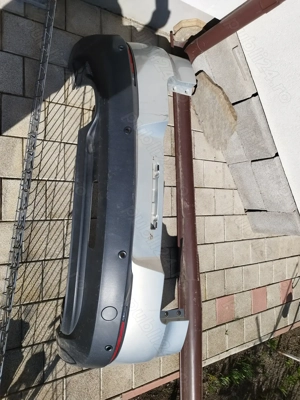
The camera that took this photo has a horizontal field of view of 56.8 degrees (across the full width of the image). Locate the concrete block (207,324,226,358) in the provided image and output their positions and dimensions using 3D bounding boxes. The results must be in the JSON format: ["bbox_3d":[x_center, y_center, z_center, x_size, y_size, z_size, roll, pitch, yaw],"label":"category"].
[{"bbox_3d":[0.475,1.016,2.040,0.197,0.060,0.197,1,88,-33],"label":"concrete block"}]

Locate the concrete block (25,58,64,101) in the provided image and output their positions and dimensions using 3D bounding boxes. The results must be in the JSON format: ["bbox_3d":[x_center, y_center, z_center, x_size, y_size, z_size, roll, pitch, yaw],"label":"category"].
[{"bbox_3d":[-0.549,-0.600,1.437,0.197,0.060,0.197,1,88,-33],"label":"concrete block"}]

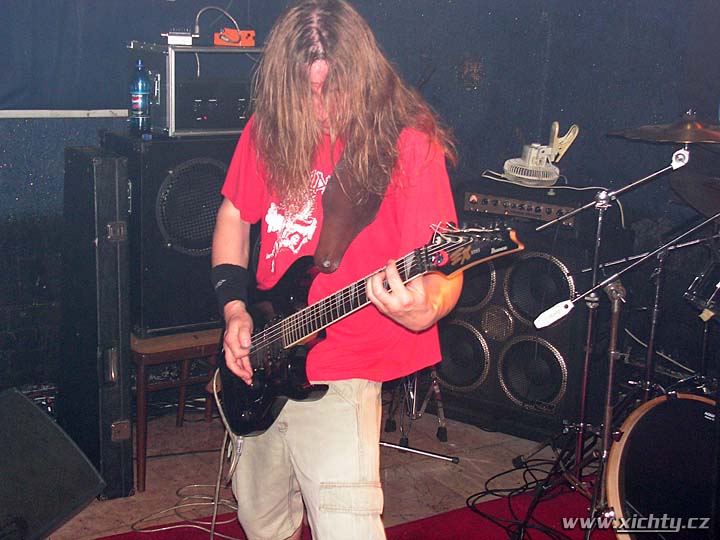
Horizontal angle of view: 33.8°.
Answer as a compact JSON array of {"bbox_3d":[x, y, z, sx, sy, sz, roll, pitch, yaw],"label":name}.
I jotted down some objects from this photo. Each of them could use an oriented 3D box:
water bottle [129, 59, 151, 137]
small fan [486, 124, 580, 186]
[{"bbox_3d":[-0.655,-0.511,3.520,0.066,0.237,0.066,2,14,0],"label":"water bottle"},{"bbox_3d":[0.630,-0.416,4.120,0.242,0.222,0.193,10,26,8],"label":"small fan"}]

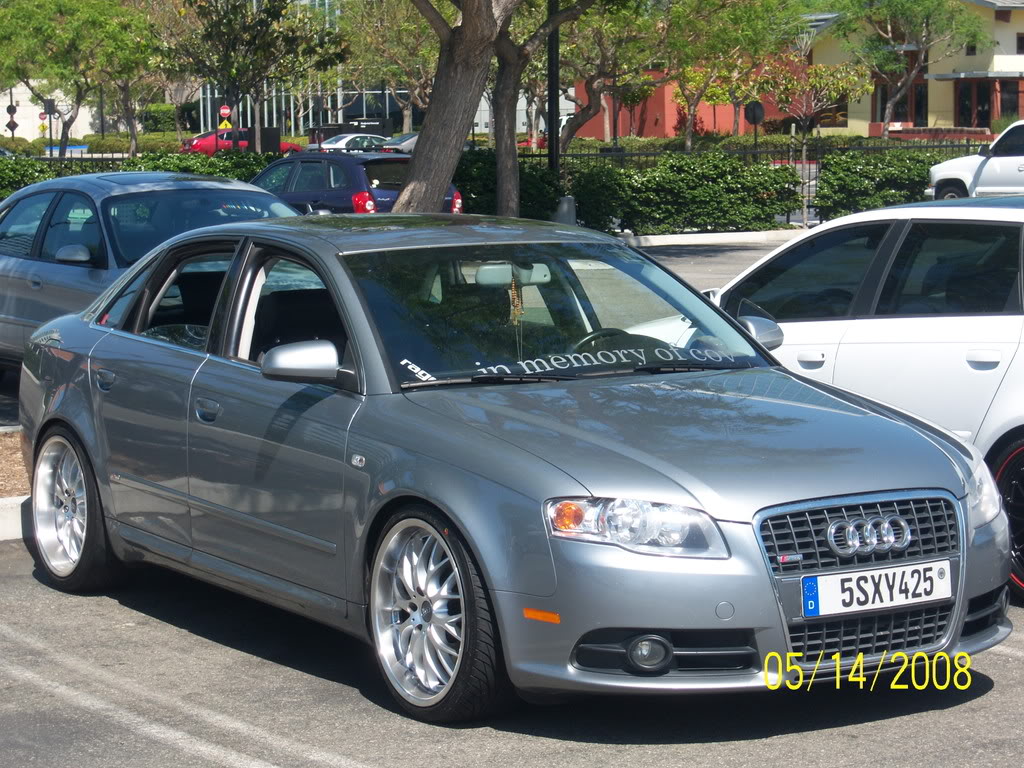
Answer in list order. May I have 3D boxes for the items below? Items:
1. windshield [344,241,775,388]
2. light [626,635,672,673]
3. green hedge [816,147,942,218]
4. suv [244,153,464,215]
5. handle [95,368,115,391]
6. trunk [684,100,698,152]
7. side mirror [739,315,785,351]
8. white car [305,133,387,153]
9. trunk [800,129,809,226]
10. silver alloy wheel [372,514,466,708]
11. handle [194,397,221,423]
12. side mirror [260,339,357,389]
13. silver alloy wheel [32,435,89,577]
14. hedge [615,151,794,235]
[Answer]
[{"bbox_3d":[0.128,-0.224,7.692,1.410,0.112,0.858,-3,37,-32],"label":"windshield"},{"bbox_3d":[0.358,0.702,6.240,0.108,0.100,0.065,-3,6,-32],"label":"light"},{"bbox_3d":[6.779,-3.510,42.800,3.200,1.380,1.200,-4,7,-32],"label":"green hedge"},{"bbox_3d":[-2.460,-2.490,33.050,1.705,1.470,4.330,-4,7,-33],"label":"suv"},{"bbox_3d":[-1.446,-0.018,8.514,0.045,0.070,0.170,-4,6,-32],"label":"handle"},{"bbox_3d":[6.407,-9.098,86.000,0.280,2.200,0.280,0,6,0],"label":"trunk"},{"bbox_3d":[0.818,-0.161,8.118,0.250,0.145,0.140,-4,6,-32],"label":"side mirror"},{"bbox_3d":[-5.548,-8.869,92.000,4.600,1.450,1.770,-2,6,-20],"label":"white car"},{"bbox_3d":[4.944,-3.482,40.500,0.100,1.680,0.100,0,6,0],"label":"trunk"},{"bbox_3d":[-0.177,0.630,6.720,0.210,0.525,0.525,-4,6,-32],"label":"silver alloy wheel"},{"bbox_3d":[-1.012,0.084,7.929,0.050,0.065,0.200,-3,6,-32],"label":"handle"},{"bbox_3d":[-0.610,-0.063,7.180,0.250,0.145,0.140,-4,6,-32],"label":"side mirror"},{"bbox_3d":[-1.590,0.451,8.952,0.210,0.525,0.525,-4,6,-32],"label":"silver alloy wheel"},{"bbox_3d":[3.264,-3.148,39.800,2.750,1.380,1.200,-3,6,-22],"label":"hedge"}]

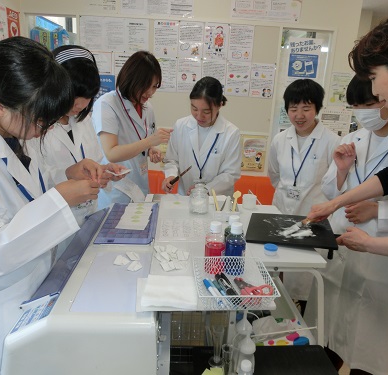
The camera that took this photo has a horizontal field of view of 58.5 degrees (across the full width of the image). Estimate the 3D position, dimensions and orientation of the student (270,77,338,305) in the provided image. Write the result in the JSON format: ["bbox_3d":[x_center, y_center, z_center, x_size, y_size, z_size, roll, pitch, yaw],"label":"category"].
[{"bbox_3d":[0.541,0.203,1.820,0.400,1.480,0.290,9,16,23],"label":"student"}]

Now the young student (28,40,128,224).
[{"bbox_3d":[-0.477,0.245,1.379,0.430,1.520,0.410,14,18,37],"label":"young student"}]

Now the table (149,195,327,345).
[{"bbox_3d":[0.115,0.600,1.395,0.540,0.880,0.960,2,14,-4],"label":"table"}]

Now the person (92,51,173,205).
[{"bbox_3d":[-0.328,0.148,1.724,0.430,1.550,0.410,15,18,39],"label":"person"}]

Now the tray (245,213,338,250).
[{"bbox_3d":[0.367,0.164,1.317,0.310,0.025,0.300,5,14,9],"label":"tray"}]

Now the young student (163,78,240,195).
[{"bbox_3d":[0.028,0.150,1.926,0.410,1.480,0.360,5,14,8],"label":"young student"}]

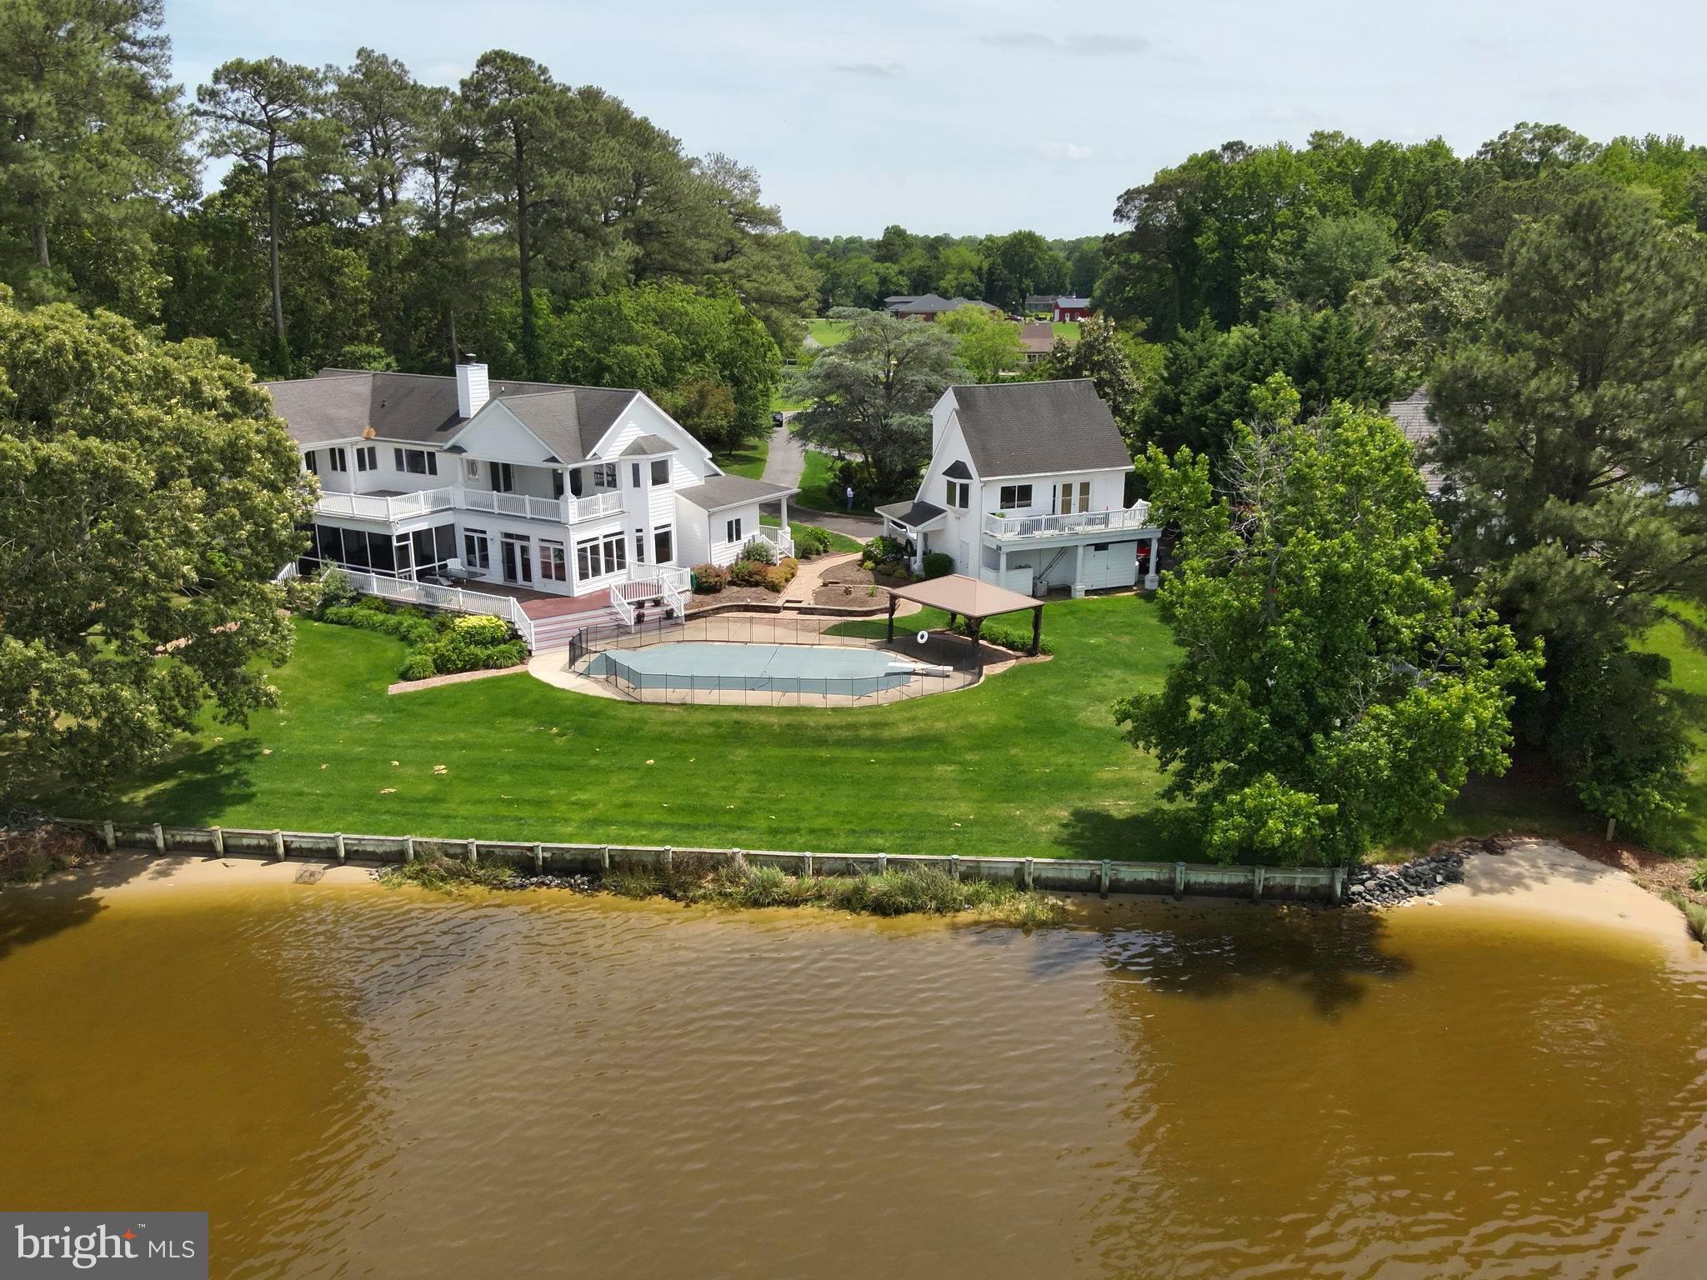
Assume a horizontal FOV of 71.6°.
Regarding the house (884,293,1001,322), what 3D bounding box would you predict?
[{"bbox_3d":[23.980,-86.352,308.251,31.000,7.410,17.000,1,17,5],"label":"house"}]

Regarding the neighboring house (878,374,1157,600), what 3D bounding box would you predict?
[{"bbox_3d":[9.076,-9.054,66.277,12.000,10.100,11.400,-7,18,-21],"label":"neighboring house"}]

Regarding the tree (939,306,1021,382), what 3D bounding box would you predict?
[{"bbox_3d":[18.428,-42.859,173.066,12.090,11.530,12.090,0,17,0],"label":"tree"}]

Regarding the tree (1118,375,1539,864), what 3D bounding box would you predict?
[{"bbox_3d":[16.380,-1.663,40.834,14.060,14.630,14.060,0,17,0],"label":"tree"}]

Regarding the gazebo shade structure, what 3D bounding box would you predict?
[{"bbox_3d":[4.920,-1.177,52.500,4.000,3.200,5.450,-13,22,-37],"label":"gazebo shade structure"}]

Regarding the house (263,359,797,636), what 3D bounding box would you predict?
[{"bbox_3d":[-21.328,-10.066,67.689,28.500,11.200,21.500,10,20,29],"label":"house"}]

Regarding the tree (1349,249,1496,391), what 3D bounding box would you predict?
[{"bbox_3d":[46.702,-22.748,97.640,12.320,17.720,12.320,0,17,0],"label":"tree"}]

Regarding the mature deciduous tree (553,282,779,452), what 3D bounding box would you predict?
[{"bbox_3d":[-16.572,-23.671,104.682,19.450,15.310,19.450,0,17,0],"label":"mature deciduous tree"}]

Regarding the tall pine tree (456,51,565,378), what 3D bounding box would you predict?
[{"bbox_3d":[-24.749,-26.718,88.036,8.130,30.980,8.130,0,17,0],"label":"tall pine tree"}]

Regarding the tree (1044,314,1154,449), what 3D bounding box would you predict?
[{"bbox_3d":[17.161,-15.938,82.999,7.670,13.360,7.670,0,17,0],"label":"tree"}]

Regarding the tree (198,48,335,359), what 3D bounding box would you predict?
[{"bbox_3d":[-43.331,-26.927,89.019,10.730,30.800,10.730,0,17,0],"label":"tree"}]

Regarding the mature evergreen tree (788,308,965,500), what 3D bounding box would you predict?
[{"bbox_3d":[1.749,-17.847,88.689,13.190,13.650,13.190,0,17,0],"label":"mature evergreen tree"}]

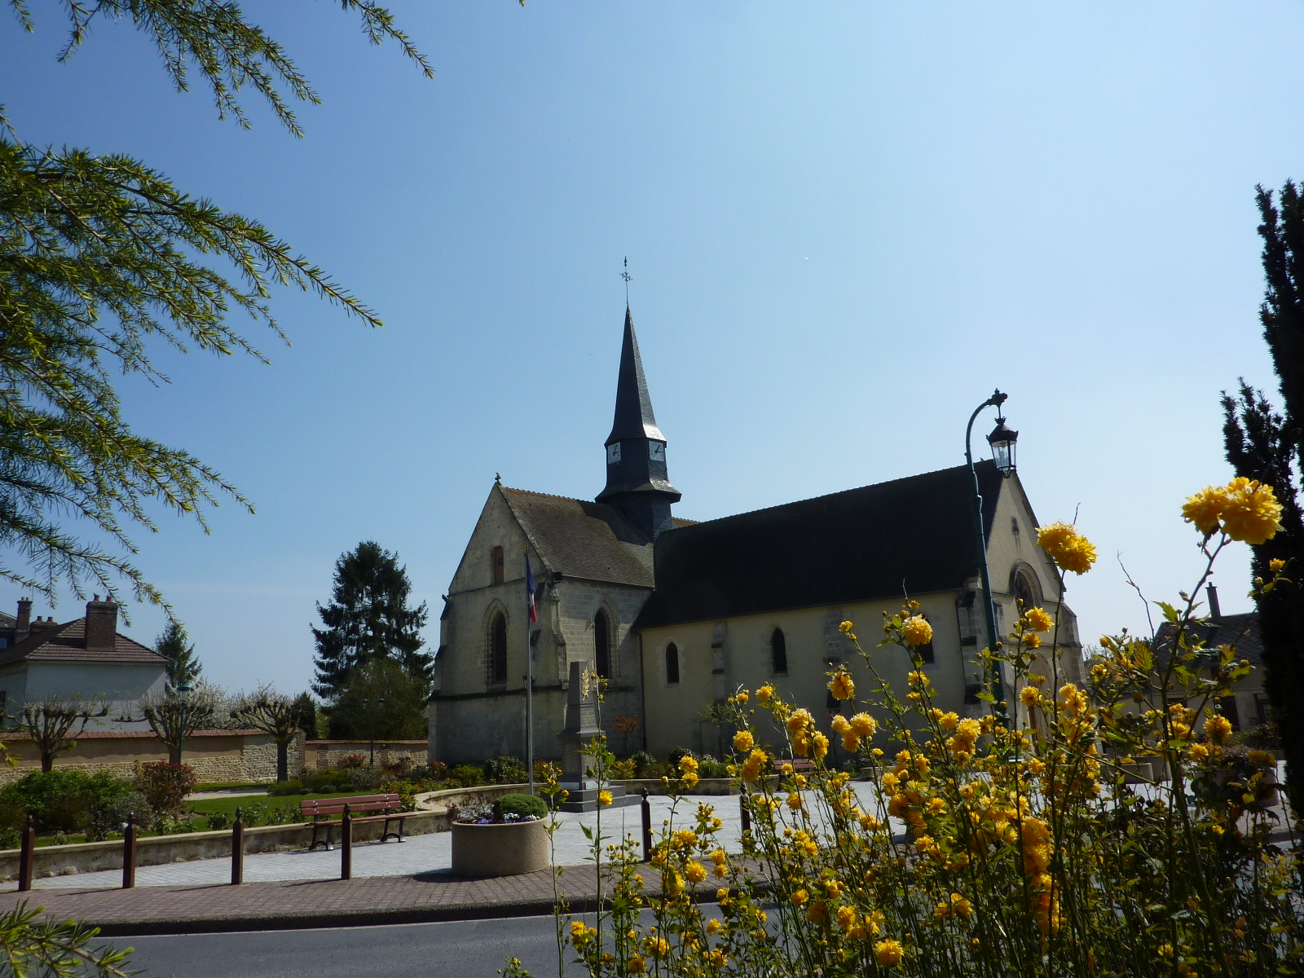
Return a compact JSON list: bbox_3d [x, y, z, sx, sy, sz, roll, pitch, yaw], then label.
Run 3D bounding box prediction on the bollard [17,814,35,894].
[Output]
[{"bbox_3d":[-8.848,5.166,13.382,0.128,1.047,0.128,-2,-13,-5],"label":"bollard"}]

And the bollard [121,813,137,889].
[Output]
[{"bbox_3d":[-7.308,5.067,13.203,0.120,0.999,0.120,0,-14,-6],"label":"bollard"}]

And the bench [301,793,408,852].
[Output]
[{"bbox_3d":[-5.135,5.932,16.666,1.912,0.805,0.641,11,-19,-43],"label":"bench"}]

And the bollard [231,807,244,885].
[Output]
[{"bbox_3d":[-5.873,5.061,13.371,0.128,1.032,0.128,-2,-13,-5],"label":"bollard"}]

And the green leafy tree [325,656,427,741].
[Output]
[{"bbox_3d":[-15.267,12.325,52.191,5.663,5.889,5.663,2,-14,-16],"label":"green leafy tree"}]

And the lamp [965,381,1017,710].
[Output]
[{"bbox_3d":[5.387,1.852,14.202,0.500,6.859,1.280,2,-14,-16],"label":"lamp"}]

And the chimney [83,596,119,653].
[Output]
[{"bbox_3d":[-25.105,6.137,43.023,1.350,2.360,0.650,9,-17,-41],"label":"chimney"}]

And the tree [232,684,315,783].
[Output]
[{"bbox_3d":[-13.030,8.357,32.244,2.663,3.364,2.663,3,-15,-21],"label":"tree"}]

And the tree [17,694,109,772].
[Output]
[{"bbox_3d":[-17.216,7.511,27.441,2.291,2.999,2.291,6,-16,-31],"label":"tree"}]

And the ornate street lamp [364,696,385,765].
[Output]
[{"bbox_3d":[-13.150,11.553,44.702,1.050,3.310,0.320,-2,-13,-5],"label":"ornate street lamp"}]

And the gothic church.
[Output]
[{"bbox_3d":[3.010,0.419,41.639,26.781,22.120,16.590,-15,-17,41],"label":"gothic church"}]

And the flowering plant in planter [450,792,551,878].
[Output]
[{"bbox_3d":[-2.222,4.992,13.741,1.500,1.020,1.500,-3,-13,0],"label":"flowering plant in planter"}]

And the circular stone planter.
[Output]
[{"bbox_3d":[-2.191,5.178,13.714,1.386,0.671,1.386,0,-14,-9],"label":"circular stone planter"}]

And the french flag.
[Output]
[{"bbox_3d":[-3.105,2.603,24.381,0.280,1.773,0.200,-3,-13,0],"label":"french flag"}]

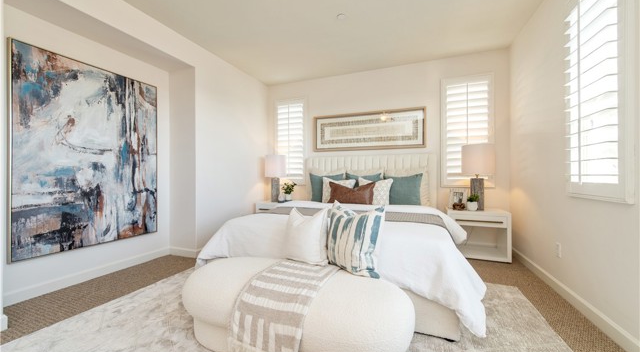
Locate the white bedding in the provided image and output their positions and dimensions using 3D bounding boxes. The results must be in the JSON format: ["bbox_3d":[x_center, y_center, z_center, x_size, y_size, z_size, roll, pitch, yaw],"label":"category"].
[{"bbox_3d":[0.244,0.666,2.741,2.280,0.580,1.880,0,0,21],"label":"white bedding"}]

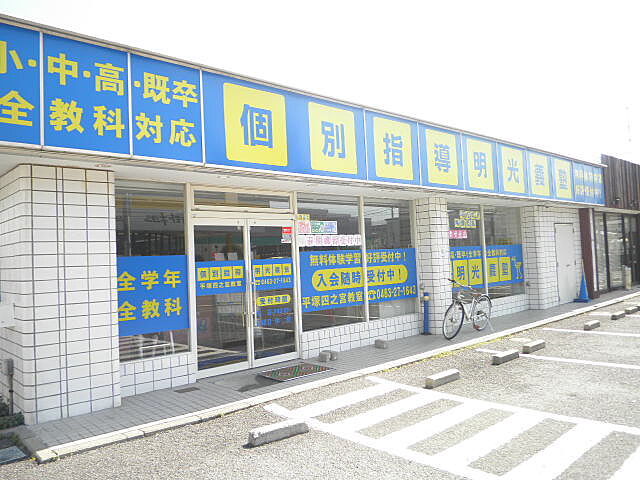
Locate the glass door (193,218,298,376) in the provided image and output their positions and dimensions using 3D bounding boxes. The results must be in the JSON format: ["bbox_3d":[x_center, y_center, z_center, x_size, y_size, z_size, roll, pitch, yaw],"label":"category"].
[{"bbox_3d":[-1.012,0.772,6.942,1.748,2.136,0.100,-1,-3,-41],"label":"glass door"}]

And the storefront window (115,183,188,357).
[{"bbox_3d":[-2.078,0.362,6.056,0.912,2.189,0.100,-1,-3,-41],"label":"storefront window"}]

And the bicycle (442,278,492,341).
[{"bbox_3d":[2.756,1.221,8.759,1.780,1.060,0.570,0,-3,-45],"label":"bicycle"}]

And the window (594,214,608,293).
[{"bbox_3d":[9.295,0.385,15.853,0.851,2.607,0.100,-1,-3,-41],"label":"window"}]

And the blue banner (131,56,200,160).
[{"bbox_3d":[-1.671,-1.422,5.319,0.813,1.107,0.080,-1,-3,-41],"label":"blue banner"}]

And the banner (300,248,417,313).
[{"bbox_3d":[0.807,0.665,8.498,2.888,0.973,0.040,-1,-3,-41],"label":"banner"}]

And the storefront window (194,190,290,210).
[{"bbox_3d":[-1.079,-0.568,6.989,1.631,0.201,0.100,-1,-3,-41],"label":"storefront window"}]

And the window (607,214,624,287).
[{"bbox_3d":[10.233,0.394,16.661,1.414,2.569,0.100,-1,-3,-41],"label":"window"}]

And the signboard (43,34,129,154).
[{"bbox_3d":[-2.295,-1.411,4.780,0.790,1.096,0.080,-1,-3,-41],"label":"signboard"}]

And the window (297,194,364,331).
[{"bbox_3d":[0.227,0.333,8.044,1.452,2.193,0.100,-1,-3,-41],"label":"window"}]

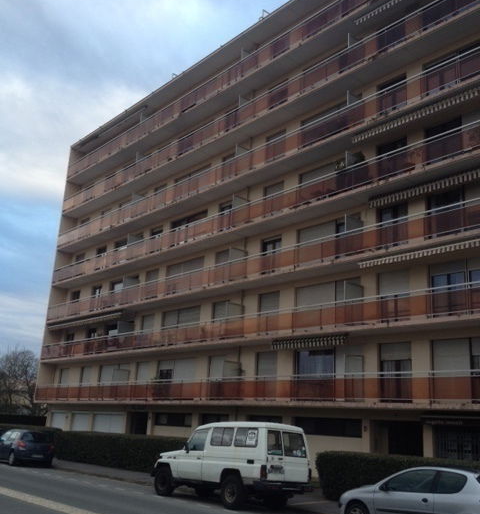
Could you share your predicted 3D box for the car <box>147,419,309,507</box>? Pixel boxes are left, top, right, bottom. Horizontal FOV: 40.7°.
[{"bbox_3d":[-0.382,5.560,17.601,1.760,2.109,4.980,16,-20,-38],"label":"car"}]

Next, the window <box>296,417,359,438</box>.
[{"bbox_3d":[3.453,6.858,26.102,0.160,0.660,3.801,16,-19,-37],"label":"window"}]

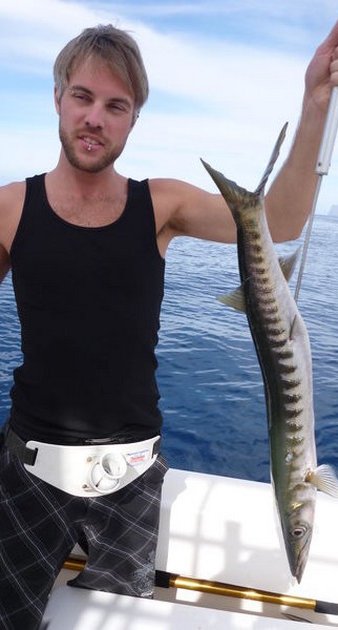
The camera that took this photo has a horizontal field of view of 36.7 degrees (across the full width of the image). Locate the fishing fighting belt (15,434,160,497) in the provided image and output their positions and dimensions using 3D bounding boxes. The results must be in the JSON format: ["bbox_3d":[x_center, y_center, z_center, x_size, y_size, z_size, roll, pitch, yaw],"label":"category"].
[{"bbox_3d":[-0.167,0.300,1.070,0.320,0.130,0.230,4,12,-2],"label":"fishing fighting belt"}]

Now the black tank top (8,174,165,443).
[{"bbox_3d":[-0.167,-0.010,1.050,0.335,0.550,0.235,3,12,-3],"label":"black tank top"}]

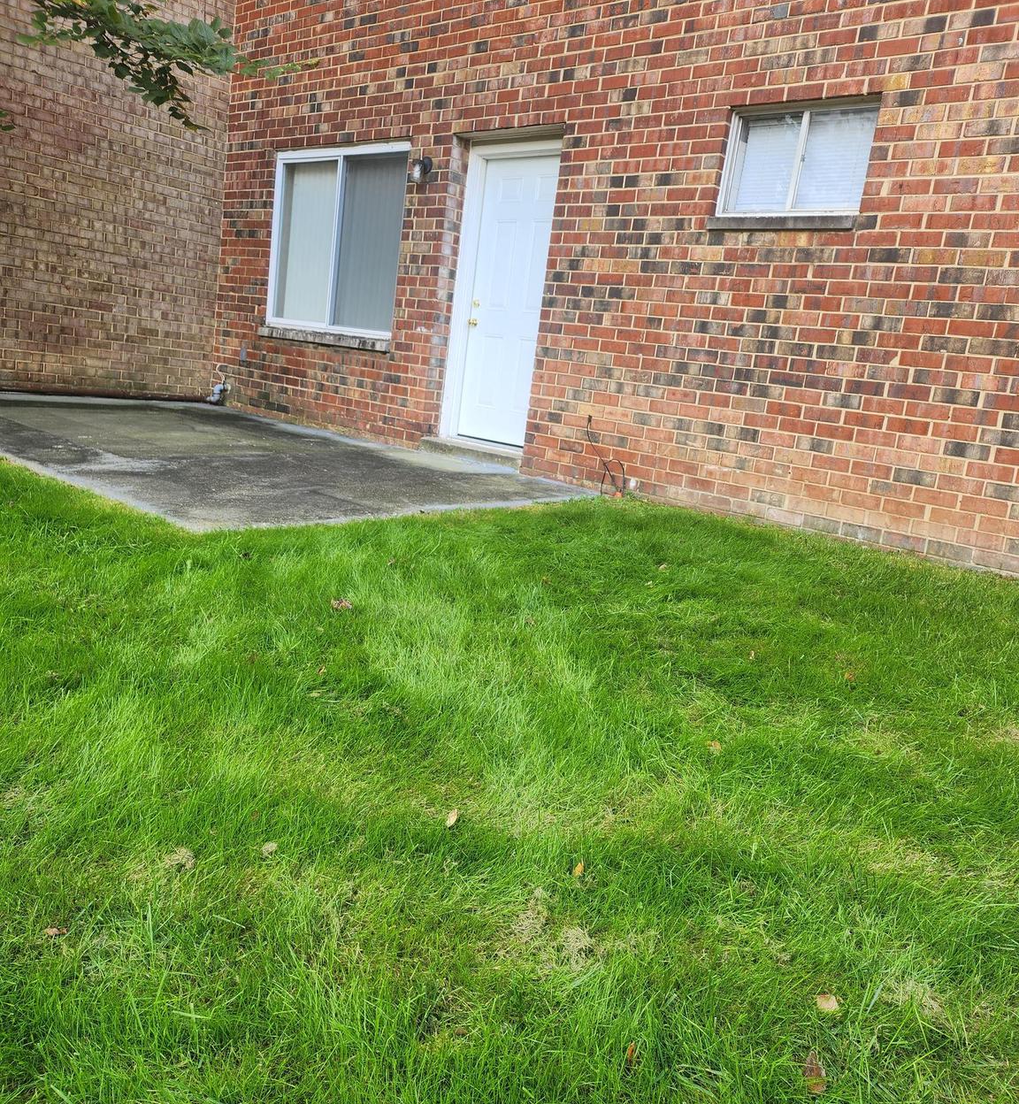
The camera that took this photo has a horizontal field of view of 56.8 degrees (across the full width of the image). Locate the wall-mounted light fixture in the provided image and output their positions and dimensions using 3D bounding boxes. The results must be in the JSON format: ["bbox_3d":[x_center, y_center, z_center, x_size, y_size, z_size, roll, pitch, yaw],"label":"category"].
[{"bbox_3d":[-0.657,-2.783,6.871,0.120,0.205,0.150,17,15,40],"label":"wall-mounted light fixture"}]

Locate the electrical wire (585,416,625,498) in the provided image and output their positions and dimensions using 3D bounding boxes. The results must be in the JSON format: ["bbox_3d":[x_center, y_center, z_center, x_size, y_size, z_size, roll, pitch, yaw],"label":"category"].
[{"bbox_3d":[0.609,-0.604,5.980,0.330,0.470,0.090,17,15,40],"label":"electrical wire"}]

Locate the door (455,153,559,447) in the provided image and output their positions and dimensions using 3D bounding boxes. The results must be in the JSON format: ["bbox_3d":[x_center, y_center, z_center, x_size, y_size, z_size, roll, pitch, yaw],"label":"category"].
[{"bbox_3d":[0.052,-1.768,6.732,0.905,1.995,0.055,17,15,40],"label":"door"}]

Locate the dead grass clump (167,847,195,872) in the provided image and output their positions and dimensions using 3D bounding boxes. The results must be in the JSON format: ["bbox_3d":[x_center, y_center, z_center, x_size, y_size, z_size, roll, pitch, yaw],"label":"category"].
[{"bbox_3d":[-0.732,0.683,2.098,0.066,0.032,0.060,4,12,-18],"label":"dead grass clump"}]

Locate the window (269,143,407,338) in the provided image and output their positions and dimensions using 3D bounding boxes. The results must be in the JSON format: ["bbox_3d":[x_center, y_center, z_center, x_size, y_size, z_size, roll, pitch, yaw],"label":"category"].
[{"bbox_3d":[-1.462,-2.578,7.805,1.700,1.450,0.100,17,15,40],"label":"window"}]

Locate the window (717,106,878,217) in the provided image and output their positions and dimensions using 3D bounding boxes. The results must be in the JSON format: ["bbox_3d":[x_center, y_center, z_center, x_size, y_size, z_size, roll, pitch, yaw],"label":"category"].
[{"bbox_3d":[1.545,-2.133,5.123,0.860,0.575,0.090,17,15,40],"label":"window"}]

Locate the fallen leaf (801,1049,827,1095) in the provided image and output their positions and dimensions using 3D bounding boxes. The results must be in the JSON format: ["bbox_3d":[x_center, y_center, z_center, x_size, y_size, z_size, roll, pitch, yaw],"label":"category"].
[{"bbox_3d":[0.520,0.886,1.607,0.047,0.030,0.085,12,13,23],"label":"fallen leaf"}]

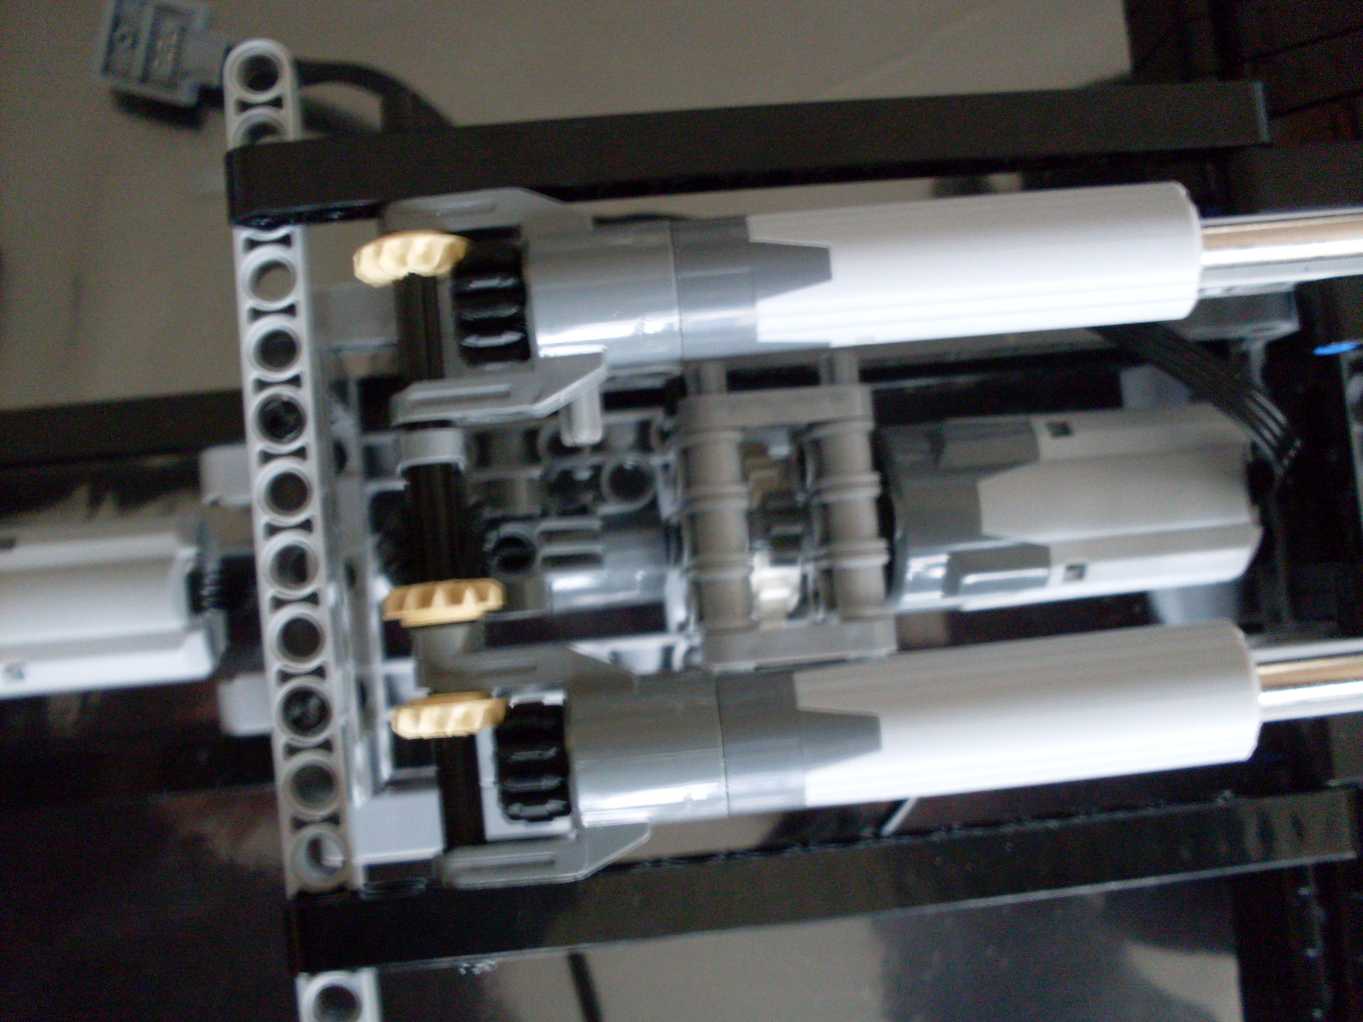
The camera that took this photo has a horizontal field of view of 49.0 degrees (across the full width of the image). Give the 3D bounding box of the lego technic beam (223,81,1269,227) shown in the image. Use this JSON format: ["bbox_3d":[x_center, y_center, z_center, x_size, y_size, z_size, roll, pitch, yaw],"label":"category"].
[{"bbox_3d":[0.009,-0.041,0.168,0.119,0.008,0.008,-5,86,-5],"label":"lego technic beam"}]

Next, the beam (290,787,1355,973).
[{"bbox_3d":[0.017,0.039,0.162,0.119,0.008,0.008,-5,86,-5],"label":"beam"}]

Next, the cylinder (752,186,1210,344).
[{"bbox_3d":[0.030,-0.026,0.161,0.046,0.015,0.015,-5,86,-2],"label":"cylinder"}]

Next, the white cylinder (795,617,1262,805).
[{"bbox_3d":[0.035,0.021,0.156,0.046,0.015,0.015,-6,86,-2],"label":"white cylinder"}]

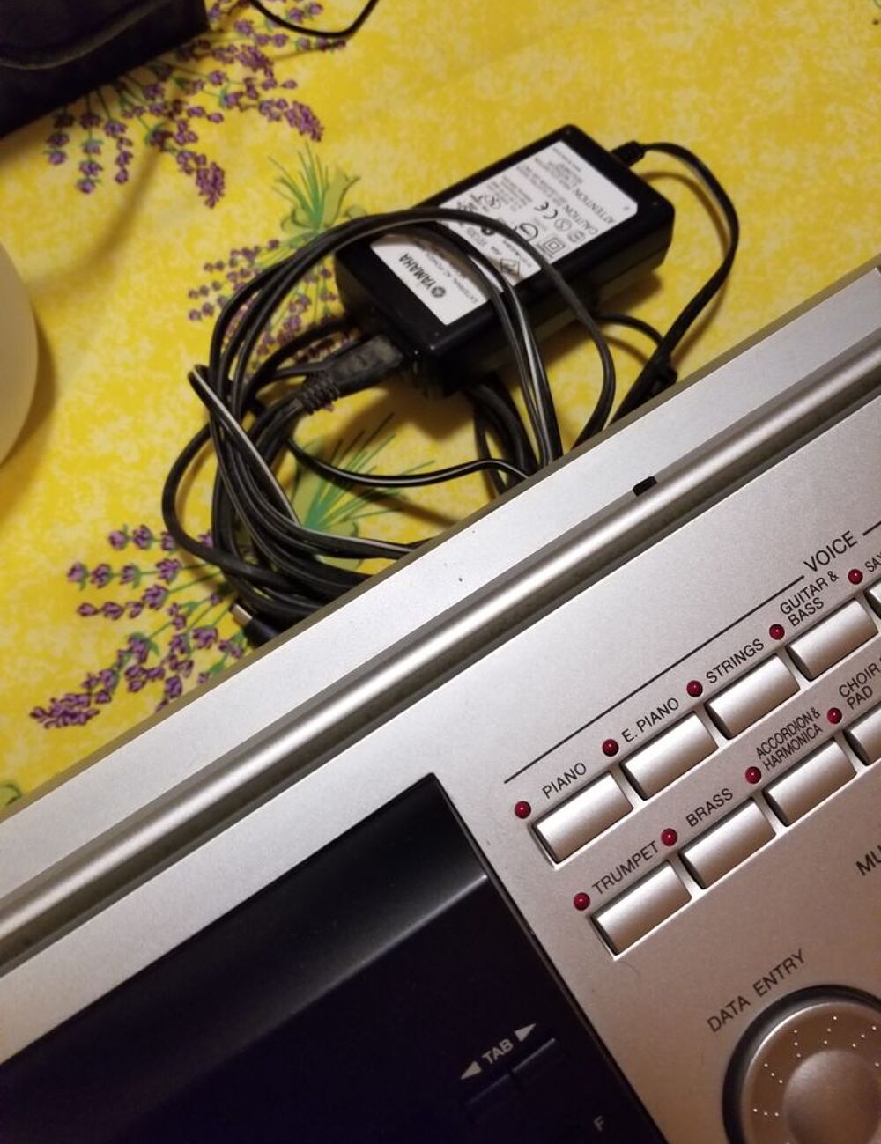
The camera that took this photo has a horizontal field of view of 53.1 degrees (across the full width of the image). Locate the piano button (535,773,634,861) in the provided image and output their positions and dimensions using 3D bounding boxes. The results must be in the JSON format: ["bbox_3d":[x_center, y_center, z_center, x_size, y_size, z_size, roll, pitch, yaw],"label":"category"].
[{"bbox_3d":[0.025,0.044,0.156,0.016,0.004,0.008,-33,86,-9],"label":"piano button"}]

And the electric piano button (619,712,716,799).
[{"bbox_3d":[0.042,0.033,0.159,0.016,0.004,0.008,-33,86,-9],"label":"electric piano button"}]

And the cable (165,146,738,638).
[{"bbox_3d":[0.015,-0.076,0.309,0.250,0.056,0.142,-32,66,-9],"label":"cable"}]

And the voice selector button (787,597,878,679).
[{"bbox_3d":[0.074,0.013,0.165,0.016,0.004,0.008,-33,86,-9],"label":"voice selector button"}]

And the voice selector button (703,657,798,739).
[{"bbox_3d":[0.058,0.023,0.162,0.016,0.004,0.008,-33,86,-9],"label":"voice selector button"}]

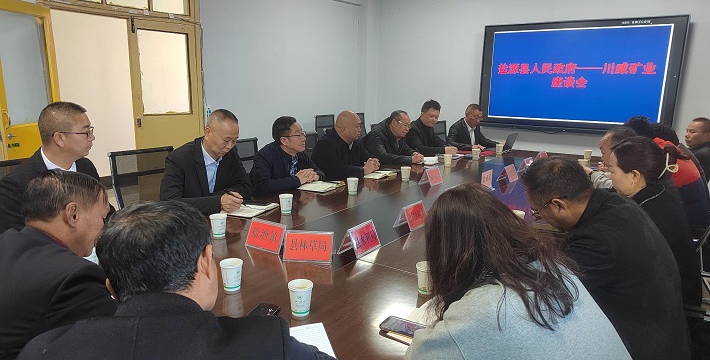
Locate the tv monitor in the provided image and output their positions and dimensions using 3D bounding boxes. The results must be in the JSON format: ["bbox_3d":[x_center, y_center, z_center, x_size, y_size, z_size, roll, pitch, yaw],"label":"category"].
[{"bbox_3d":[2.615,-1.244,5.698,2.207,1.271,0.100,10,14,35],"label":"tv monitor"}]

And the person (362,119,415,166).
[{"bbox_3d":[0.369,-0.081,4.679,0.740,1.240,0.570,10,14,35],"label":"person"}]

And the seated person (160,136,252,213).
[{"bbox_3d":[-0.804,0.247,2.856,0.550,1.250,0.680,-10,16,-44],"label":"seated person"}]

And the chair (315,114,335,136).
[{"bbox_3d":[-0.188,-0.330,6.470,0.600,1.000,0.560,10,14,35],"label":"chair"}]

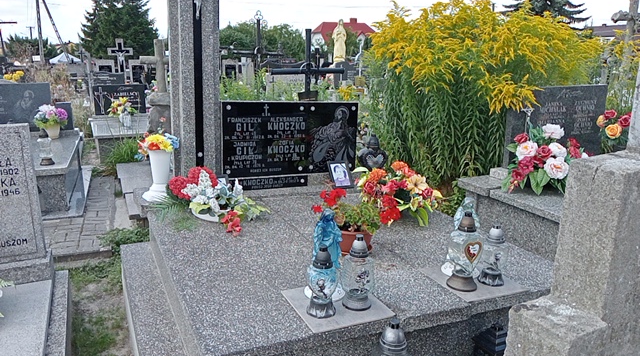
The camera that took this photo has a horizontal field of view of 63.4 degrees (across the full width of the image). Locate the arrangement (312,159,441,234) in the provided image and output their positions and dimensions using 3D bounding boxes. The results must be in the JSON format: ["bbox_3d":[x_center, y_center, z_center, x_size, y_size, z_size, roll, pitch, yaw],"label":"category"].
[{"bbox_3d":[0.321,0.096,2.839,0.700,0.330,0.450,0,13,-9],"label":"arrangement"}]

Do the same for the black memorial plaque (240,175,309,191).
[{"bbox_3d":[-0.364,0.042,3.572,0.602,0.088,0.024,-4,14,-24],"label":"black memorial plaque"}]

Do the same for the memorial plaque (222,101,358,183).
[{"bbox_3d":[-0.183,-0.274,3.598,1.012,0.510,0.052,-4,14,-24],"label":"memorial plaque"}]

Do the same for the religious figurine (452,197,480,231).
[{"bbox_3d":[0.671,0.261,2.395,0.163,0.358,0.148,-4,16,-24],"label":"religious figurine"}]

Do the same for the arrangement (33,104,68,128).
[{"bbox_3d":[-2.835,-0.645,5.459,0.330,0.258,0.330,-4,14,-24],"label":"arrangement"}]

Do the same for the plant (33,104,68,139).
[{"bbox_3d":[-3.084,-0.660,5.973,0.400,0.365,0.380,-4,14,-24],"label":"plant"}]

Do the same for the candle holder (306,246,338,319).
[{"bbox_3d":[0.012,0.384,1.959,0.119,0.275,0.119,2,14,-1],"label":"candle holder"}]

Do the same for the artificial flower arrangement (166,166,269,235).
[{"bbox_3d":[-0.555,0.110,2.955,0.544,0.277,0.515,-4,16,-24],"label":"artificial flower arrangement"}]

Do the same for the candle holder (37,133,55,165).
[{"bbox_3d":[-2.377,-0.264,4.484,0.130,0.295,0.130,-4,14,-24],"label":"candle holder"}]

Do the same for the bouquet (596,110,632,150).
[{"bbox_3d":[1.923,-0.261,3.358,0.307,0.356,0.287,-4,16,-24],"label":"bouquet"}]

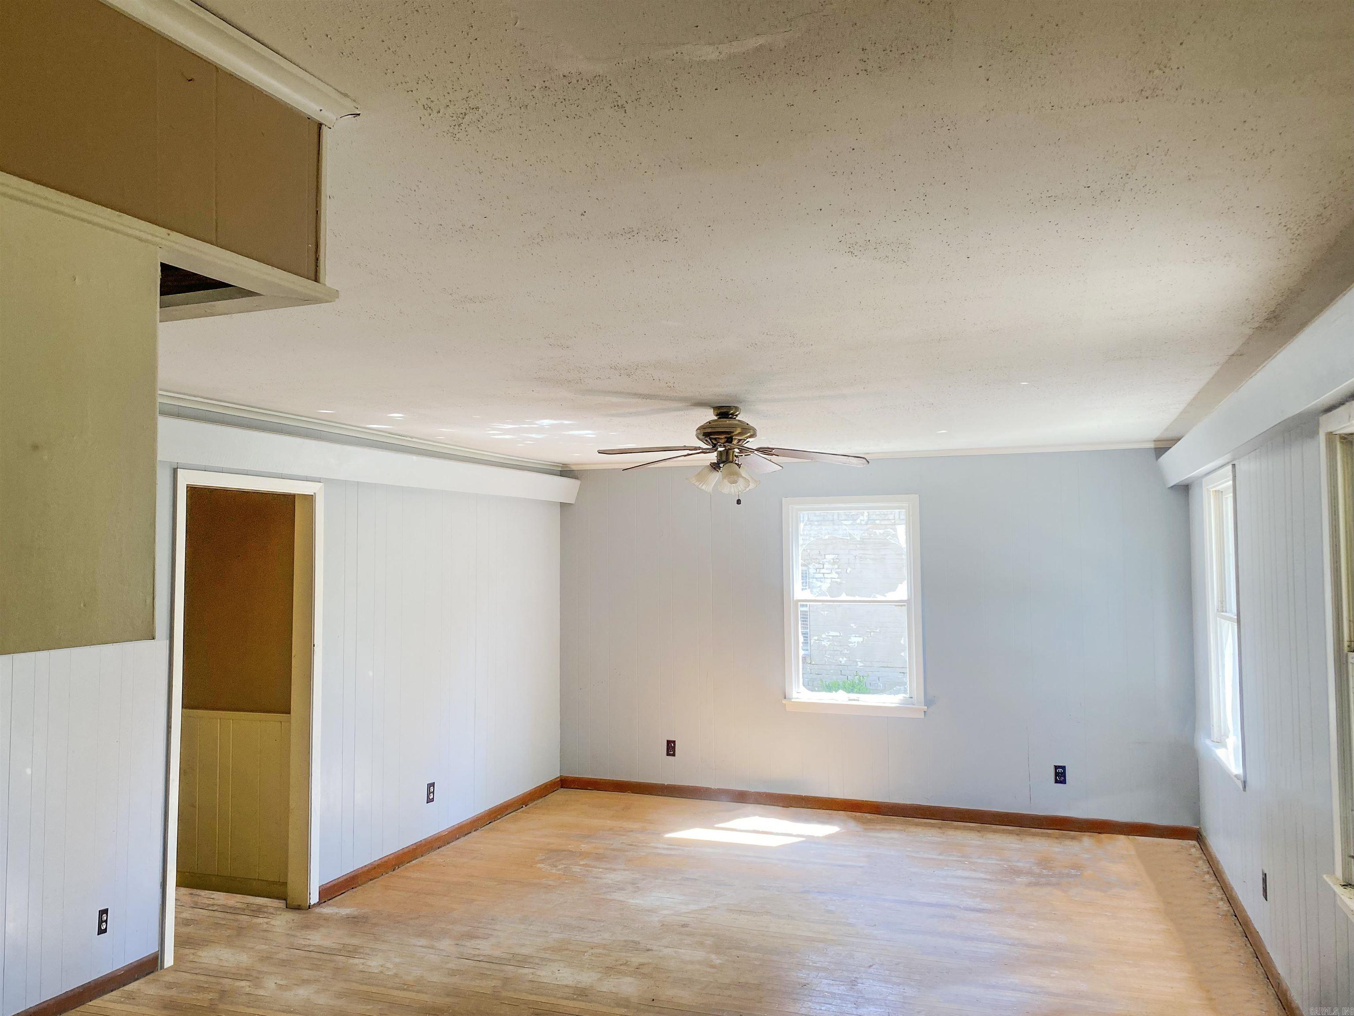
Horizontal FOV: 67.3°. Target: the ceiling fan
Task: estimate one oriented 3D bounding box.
[{"bbox_3d":[0.234,-0.270,4.849,1.290,0.430,1.290,-1,-3,21],"label":"ceiling fan"}]

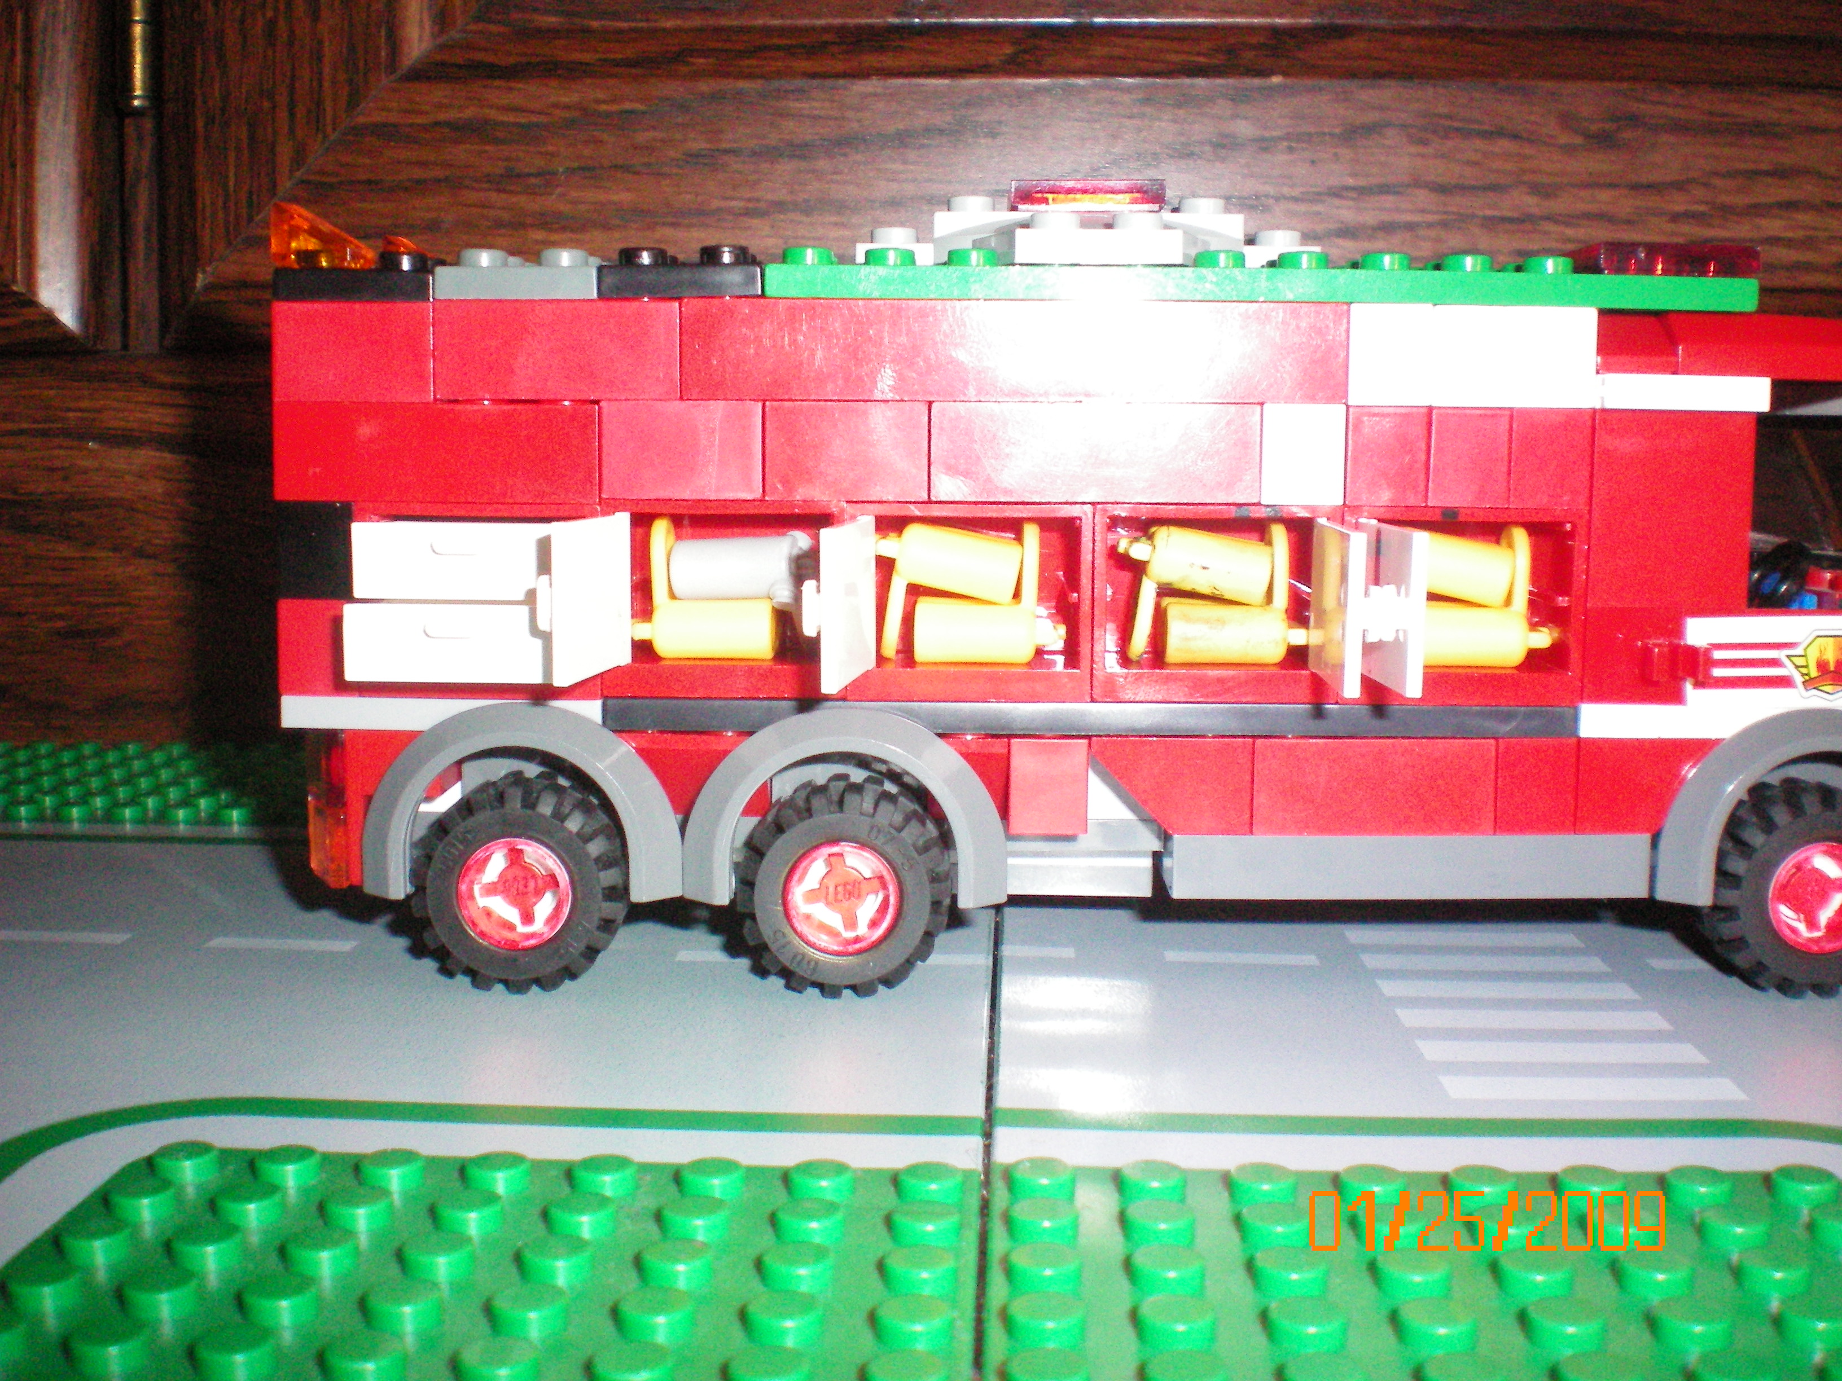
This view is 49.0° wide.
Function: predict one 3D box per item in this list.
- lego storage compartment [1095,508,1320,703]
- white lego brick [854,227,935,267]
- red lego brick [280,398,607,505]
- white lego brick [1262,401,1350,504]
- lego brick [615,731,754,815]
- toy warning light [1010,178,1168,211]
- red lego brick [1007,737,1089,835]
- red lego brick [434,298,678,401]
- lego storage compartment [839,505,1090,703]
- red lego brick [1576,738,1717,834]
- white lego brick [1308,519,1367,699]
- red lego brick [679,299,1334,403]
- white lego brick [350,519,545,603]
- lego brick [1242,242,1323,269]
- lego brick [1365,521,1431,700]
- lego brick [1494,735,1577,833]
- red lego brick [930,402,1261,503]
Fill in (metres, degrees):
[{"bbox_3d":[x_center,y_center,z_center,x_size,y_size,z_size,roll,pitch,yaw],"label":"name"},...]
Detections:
[{"bbox_3d":[0.029,-0.009,0.204,0.024,0.019,0.016,0,7,1],"label":"lego storage compartment"},{"bbox_3d":[-0.003,-0.045,0.211,0.008,0.005,0.008,1,7,1],"label":"white lego brick"},{"bbox_3d":[-0.047,-0.024,0.200,0.032,0.010,0.008,0,7,1],"label":"red lego brick"},{"bbox_3d":[0.037,-0.023,0.200,0.008,0.010,0.008,0,6,1],"label":"white lego brick"},{"bbox_3d":[-0.023,0.007,0.213,0.016,0.010,0.010,0,6,1],"label":"lego brick"},{"bbox_3d":[0.017,-0.052,0.215,0.016,0.003,0.013,0,6,1],"label":"toy warning light"},{"bbox_3d":[0.013,0.009,0.201,0.008,0.010,0.008,1,7,1],"label":"red lego brick"},{"bbox_3d":[-0.035,-0.033,0.199,0.024,0.010,0.008,0,7,1],"label":"red lego brick"},{"bbox_3d":[0.005,-0.009,0.205,0.024,0.019,0.016,0,6,1],"label":"lego storage compartment"},{"bbox_3d":[0.072,0.009,0.202,0.016,0.010,0.008,0,7,1],"label":"red lego brick"},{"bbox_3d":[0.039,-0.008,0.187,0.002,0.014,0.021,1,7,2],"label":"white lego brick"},{"bbox_3d":[0.009,-0.033,0.196,0.064,0.010,0.008,1,7,1],"label":"red lego brick"},{"bbox_3d":[-0.043,-0.013,0.197,0.021,0.007,0.013,0,6,1],"label":"white lego brick"},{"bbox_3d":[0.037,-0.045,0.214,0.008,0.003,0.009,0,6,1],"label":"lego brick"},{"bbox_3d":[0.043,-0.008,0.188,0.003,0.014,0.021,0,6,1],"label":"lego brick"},{"bbox_3d":[0.060,0.009,0.200,0.008,0.010,0.008,1,7,1],"label":"lego brick"},{"bbox_3d":[0.017,-0.023,0.199,0.032,0.010,0.008,0,7,1],"label":"red lego brick"}]

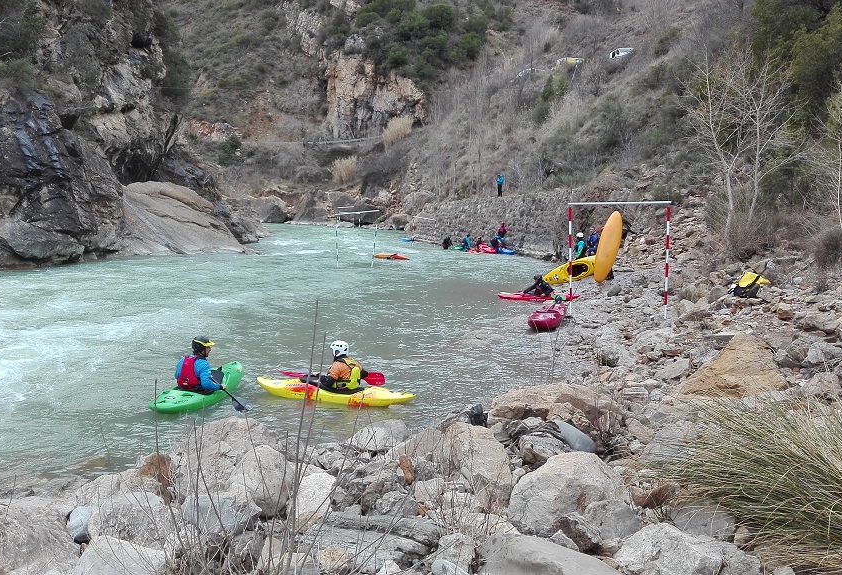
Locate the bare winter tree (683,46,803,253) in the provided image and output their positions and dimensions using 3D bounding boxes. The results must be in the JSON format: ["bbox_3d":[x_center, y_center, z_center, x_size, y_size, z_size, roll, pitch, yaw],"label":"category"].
[{"bbox_3d":[10.606,-4.538,24.100,3.900,6.700,3.700,0,6,0],"label":"bare winter tree"}]

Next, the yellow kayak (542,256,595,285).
[{"bbox_3d":[5.161,-0.583,24.400,2.500,0.660,0.380,-15,-16,-12],"label":"yellow kayak"}]

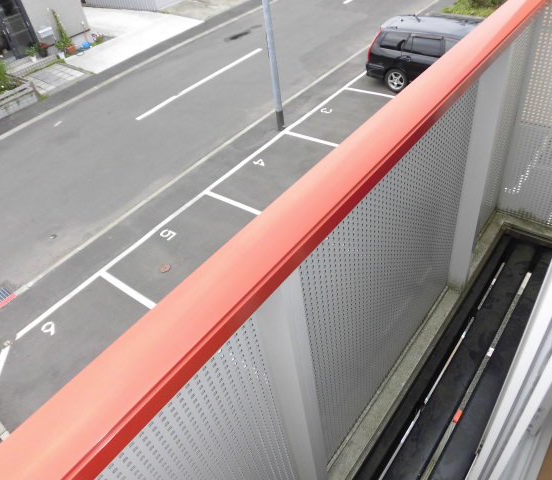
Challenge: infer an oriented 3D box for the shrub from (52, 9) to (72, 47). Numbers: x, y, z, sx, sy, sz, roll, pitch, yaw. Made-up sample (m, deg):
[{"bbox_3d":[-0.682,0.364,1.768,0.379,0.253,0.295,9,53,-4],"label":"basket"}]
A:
[{"bbox_3d":[-7.888,-7.694,16.259,0.420,1.320,0.420,23,51,32],"label":"shrub"}]

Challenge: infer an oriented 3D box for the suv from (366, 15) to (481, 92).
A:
[{"bbox_3d":[4.427,-4.184,10.190,4.500,1.460,1.690,25,52,34],"label":"suv"}]

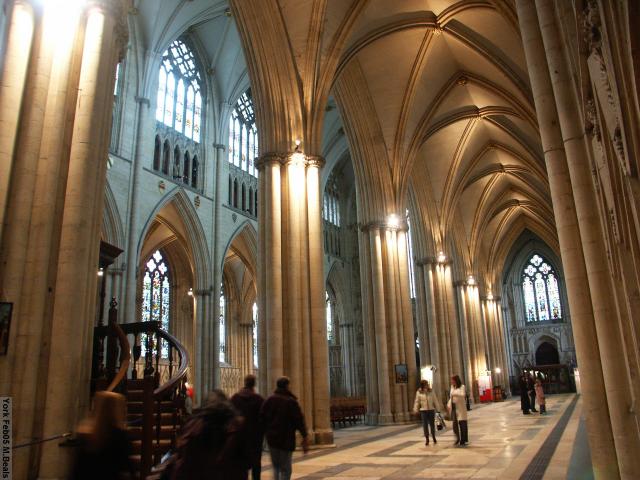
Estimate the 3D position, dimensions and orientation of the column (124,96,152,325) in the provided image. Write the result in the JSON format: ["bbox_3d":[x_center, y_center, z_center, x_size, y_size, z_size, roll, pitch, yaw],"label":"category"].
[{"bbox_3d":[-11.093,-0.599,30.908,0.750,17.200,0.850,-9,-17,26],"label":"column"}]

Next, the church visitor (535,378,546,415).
[{"bbox_3d":[9.610,6.784,22.709,0.380,1.530,0.460,7,-18,-30],"label":"church visitor"}]

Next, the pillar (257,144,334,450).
[{"bbox_3d":[-0.832,1.570,14.705,2.050,8.000,2.050,-9,-17,26],"label":"pillar"}]

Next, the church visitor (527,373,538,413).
[{"bbox_3d":[9.557,6.898,23.453,0.400,1.700,0.500,-8,-16,23],"label":"church visitor"}]

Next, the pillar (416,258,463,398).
[{"bbox_3d":[6.523,5.147,28.732,2.050,7.800,2.050,-9,-17,26],"label":"pillar"}]

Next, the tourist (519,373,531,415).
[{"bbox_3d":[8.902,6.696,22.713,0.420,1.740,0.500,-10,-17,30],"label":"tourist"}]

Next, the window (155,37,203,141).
[{"bbox_3d":[-9.986,-11.136,37.594,0.400,7.260,4.820,-9,-17,26],"label":"window"}]

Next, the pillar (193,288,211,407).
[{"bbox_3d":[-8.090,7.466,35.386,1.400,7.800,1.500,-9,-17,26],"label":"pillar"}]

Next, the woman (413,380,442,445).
[{"bbox_3d":[2.730,4.415,13.339,0.620,1.600,0.420,2,-16,-14],"label":"woman"}]

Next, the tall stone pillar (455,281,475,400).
[{"bbox_3d":[10.201,6.935,35.745,1.900,7.800,1.900,-9,-17,26],"label":"tall stone pillar"}]

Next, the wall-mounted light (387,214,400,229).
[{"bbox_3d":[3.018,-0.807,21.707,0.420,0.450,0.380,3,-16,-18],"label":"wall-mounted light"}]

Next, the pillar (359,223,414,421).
[{"bbox_3d":[2.846,3.358,21.719,2.050,8.000,2.050,-9,-17,26],"label":"pillar"}]

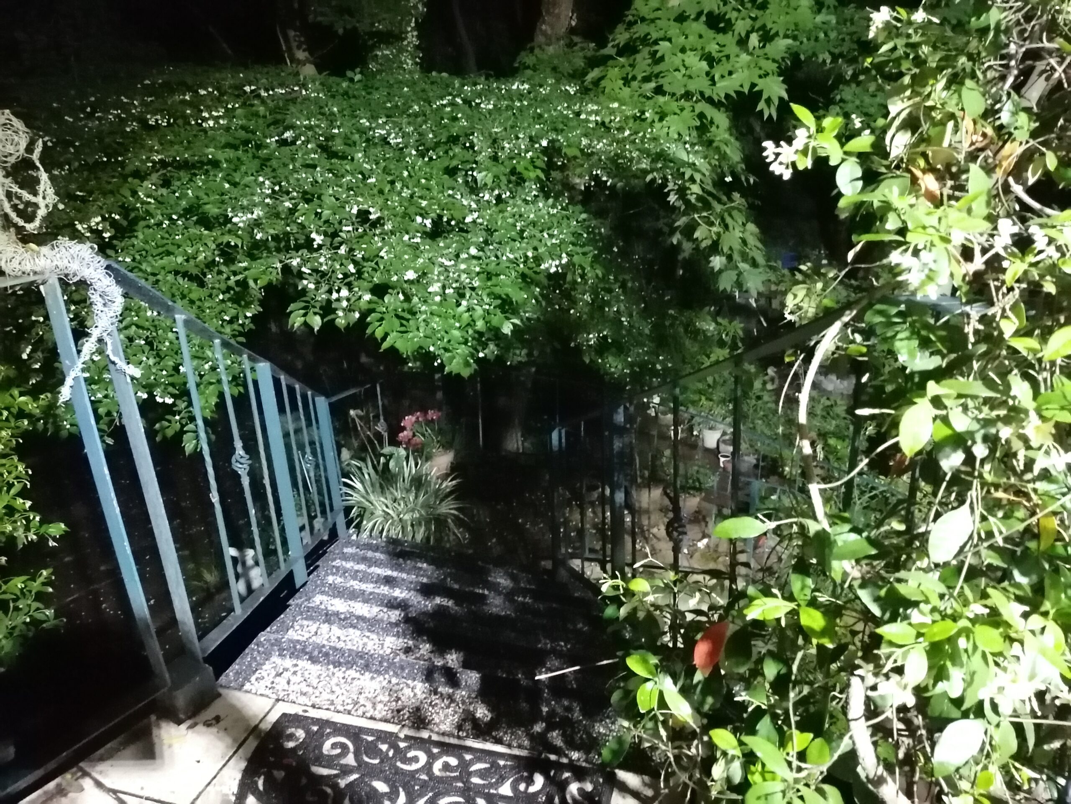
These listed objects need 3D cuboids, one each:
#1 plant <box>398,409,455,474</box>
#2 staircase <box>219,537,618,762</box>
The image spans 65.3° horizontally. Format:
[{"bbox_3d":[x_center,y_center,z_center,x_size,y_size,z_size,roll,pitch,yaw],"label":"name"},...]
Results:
[{"bbox_3d":[-0.624,0.260,4.850,0.350,0.460,0.340,-3,23,0],"label":"plant"},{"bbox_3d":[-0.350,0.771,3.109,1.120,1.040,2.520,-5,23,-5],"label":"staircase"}]

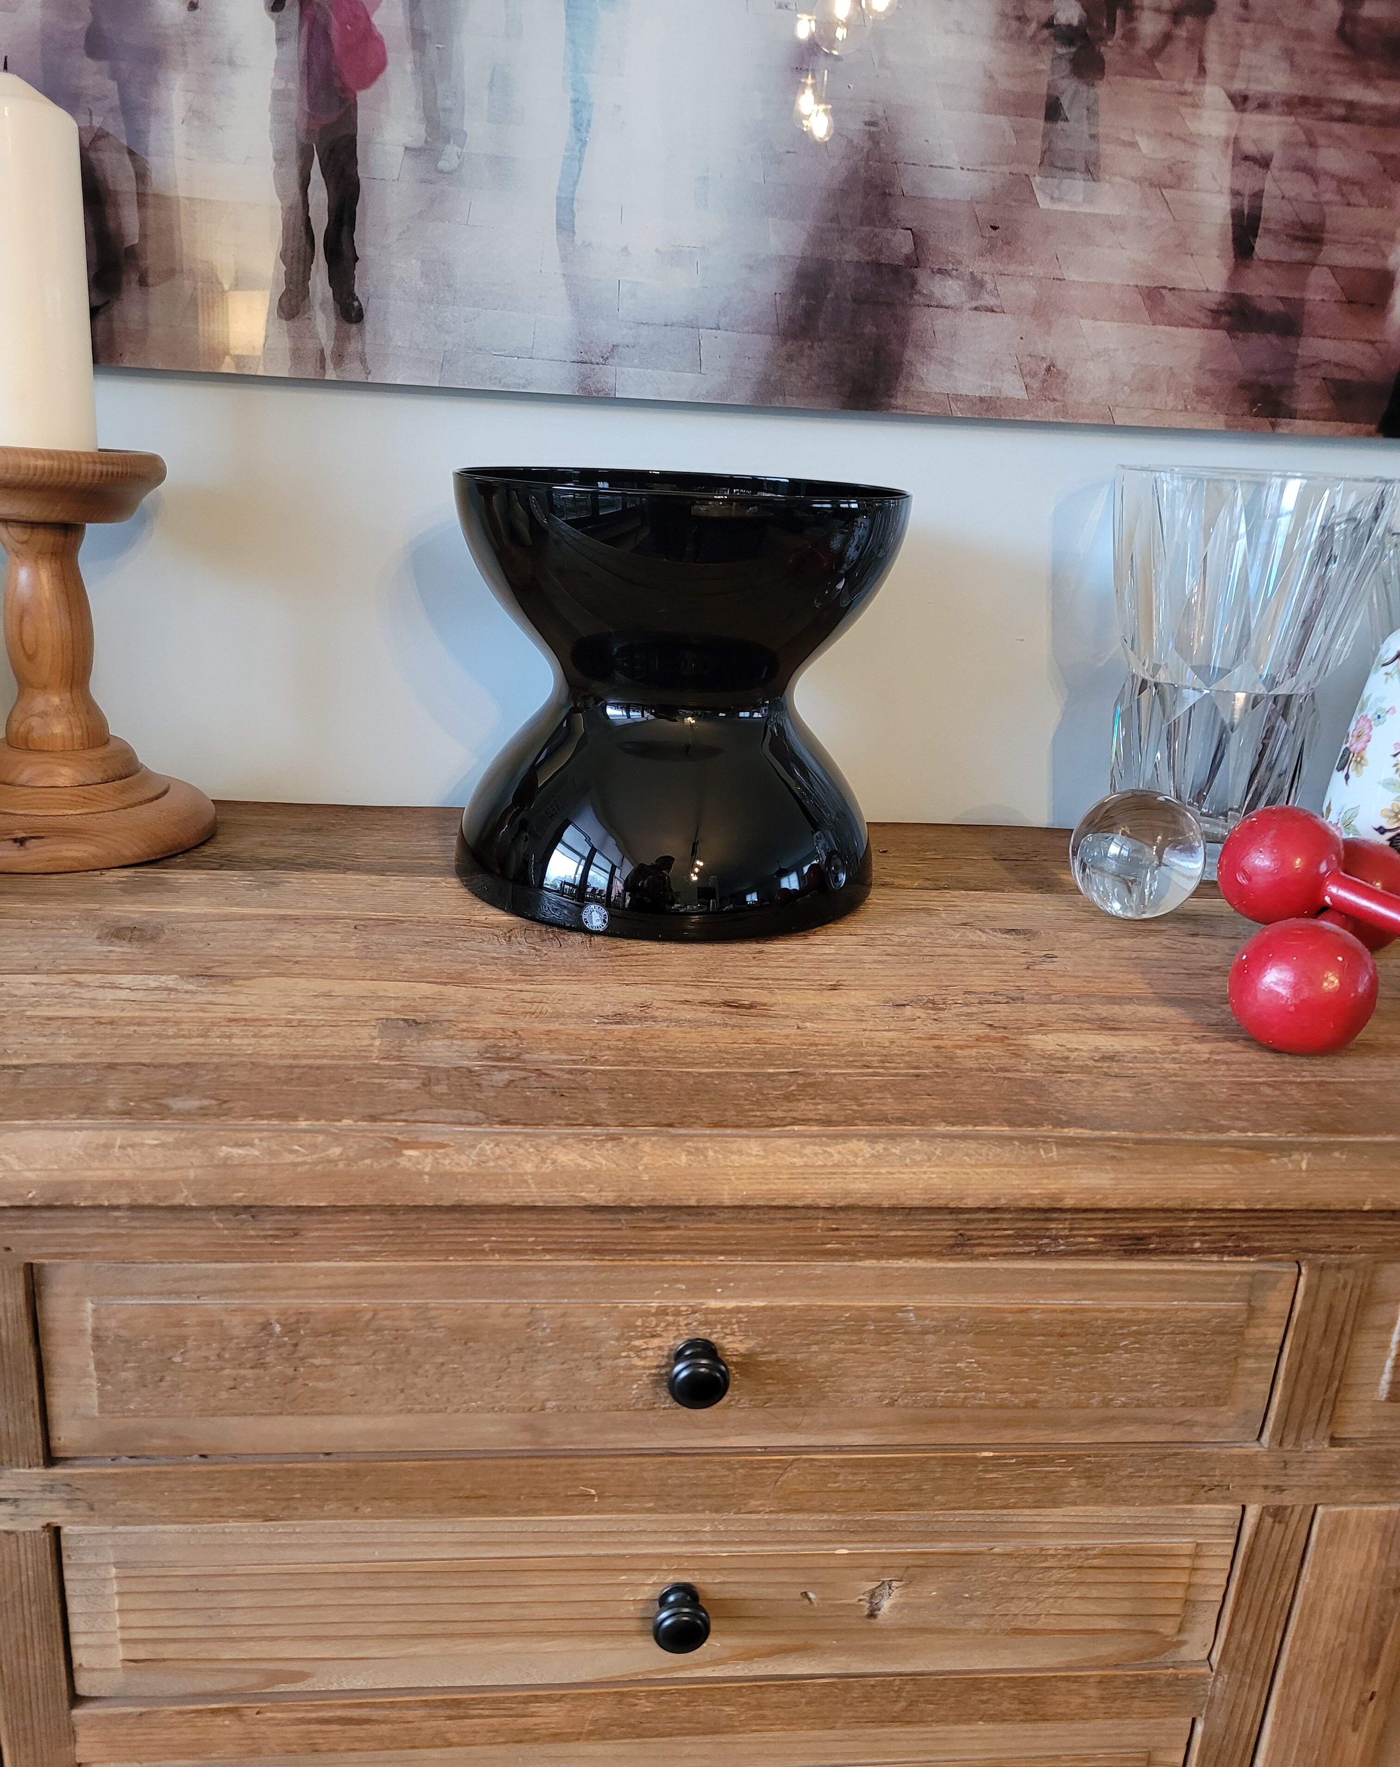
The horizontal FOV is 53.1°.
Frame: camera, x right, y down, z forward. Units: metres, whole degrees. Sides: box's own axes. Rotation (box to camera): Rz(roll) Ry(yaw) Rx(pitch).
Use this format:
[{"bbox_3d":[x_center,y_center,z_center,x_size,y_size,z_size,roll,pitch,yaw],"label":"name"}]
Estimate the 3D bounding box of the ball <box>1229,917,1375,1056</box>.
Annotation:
[{"bbox_3d":[0.296,0.051,0.690,0.067,0.067,0.067,1,18,-6],"label":"ball"}]

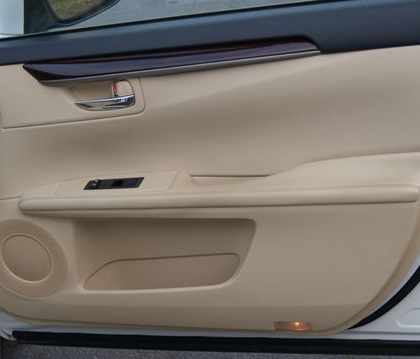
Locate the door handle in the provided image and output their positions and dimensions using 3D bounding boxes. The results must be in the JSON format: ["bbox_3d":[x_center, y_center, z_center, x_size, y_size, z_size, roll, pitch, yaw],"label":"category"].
[{"bbox_3d":[-0.195,-0.142,1.405,0.108,0.022,0.026,-4,17,8],"label":"door handle"}]

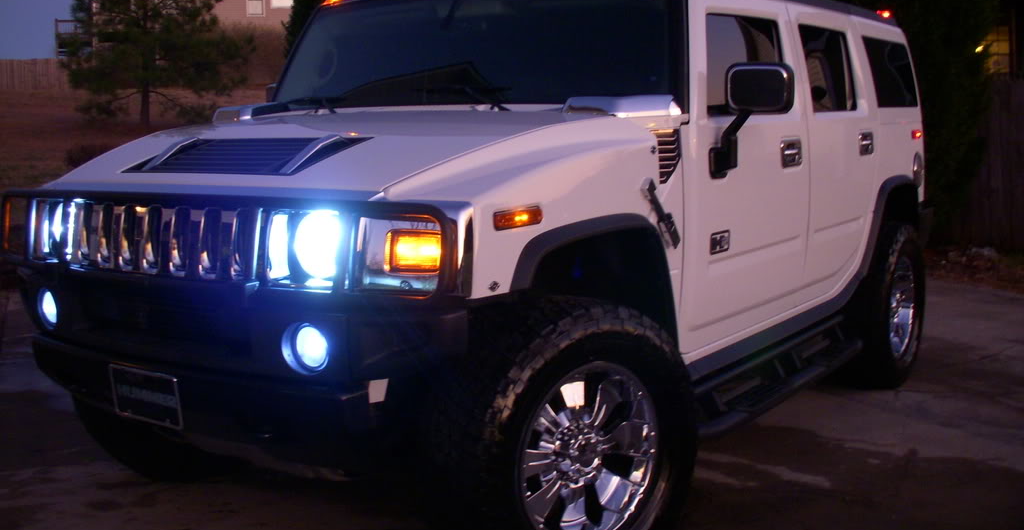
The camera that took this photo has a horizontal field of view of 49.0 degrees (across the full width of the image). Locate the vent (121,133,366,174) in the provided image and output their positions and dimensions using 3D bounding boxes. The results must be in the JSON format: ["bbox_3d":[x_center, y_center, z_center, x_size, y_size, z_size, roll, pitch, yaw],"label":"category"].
[{"bbox_3d":[-0.834,-0.348,3.460,0.790,0.060,0.335,5,27,35],"label":"vent"}]

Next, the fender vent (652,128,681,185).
[{"bbox_3d":[0.518,-0.364,3.755,0.035,0.185,0.200,5,9,35],"label":"fender vent"}]

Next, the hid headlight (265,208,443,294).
[{"bbox_3d":[-0.394,-0.043,2.935,0.540,0.210,0.140,3,9,29],"label":"hid headlight"}]

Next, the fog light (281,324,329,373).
[{"bbox_3d":[-0.519,0.216,2.963,0.140,0.140,0.080,3,9,27],"label":"fog light"}]

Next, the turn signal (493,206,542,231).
[{"bbox_3d":[0.025,-0.128,3.028,0.030,0.050,0.215,5,9,35],"label":"turn signal"}]

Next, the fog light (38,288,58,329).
[{"bbox_3d":[-1.467,0.140,3.620,0.140,0.140,0.080,6,10,43],"label":"fog light"}]

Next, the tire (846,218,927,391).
[{"bbox_3d":[1.953,0.204,6.066,0.320,0.895,0.895,5,9,35],"label":"tire"}]

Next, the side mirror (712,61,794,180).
[{"bbox_3d":[0.869,-0.515,4.016,0.260,0.410,0.160,5,9,35],"label":"side mirror"}]

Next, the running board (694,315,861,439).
[{"bbox_3d":[1.119,0.422,4.616,0.190,0.180,1.640,5,9,35],"label":"running board"}]

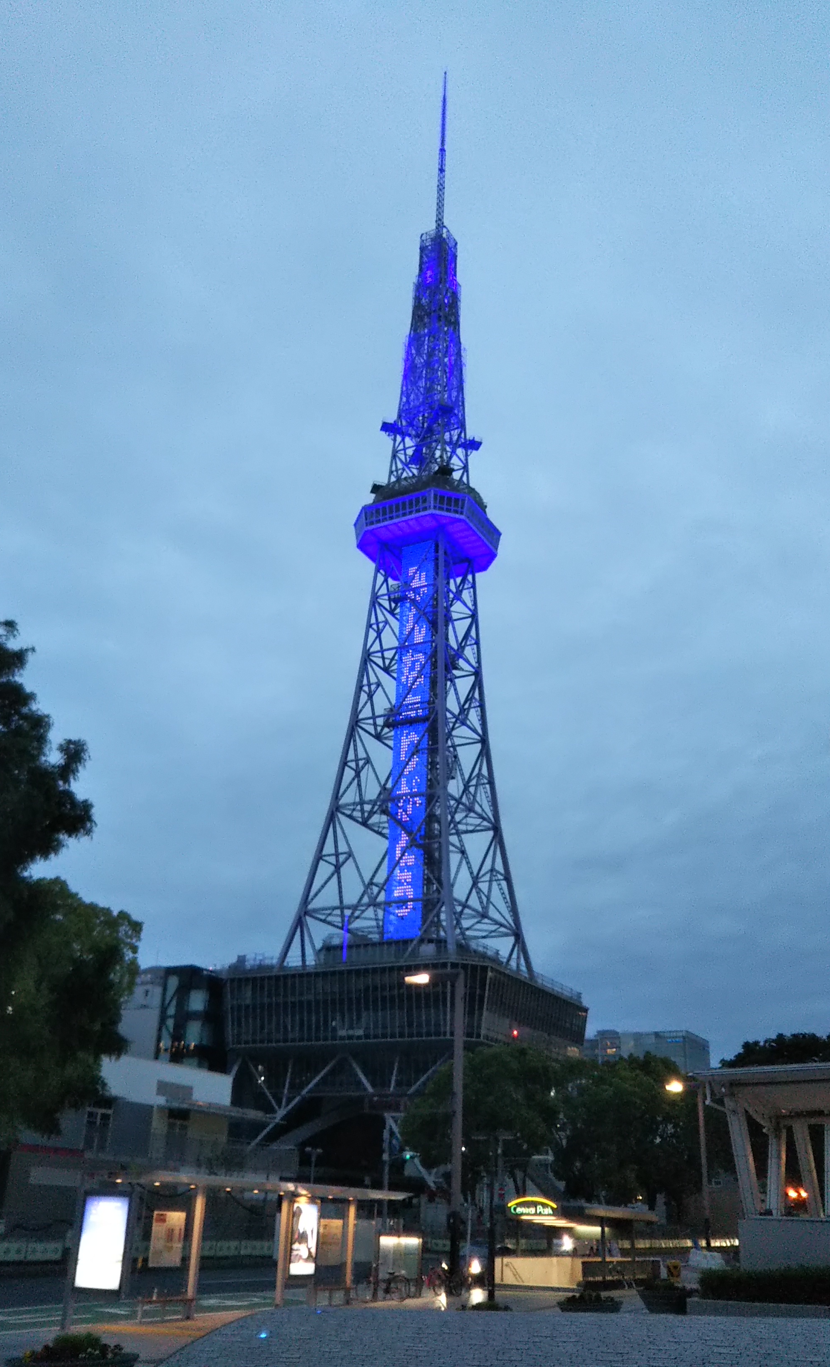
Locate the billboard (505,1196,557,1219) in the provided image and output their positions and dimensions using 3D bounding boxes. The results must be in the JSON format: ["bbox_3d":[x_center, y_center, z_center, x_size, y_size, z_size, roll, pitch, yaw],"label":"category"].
[{"bbox_3d":[4.559,20.352,45.980,2.200,0.800,0.300,-11,-27,27],"label":"billboard"}]

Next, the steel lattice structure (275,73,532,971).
[{"bbox_3d":[2.409,-33.543,170.428,23.000,155.000,23.000,-11,-27,27],"label":"steel lattice structure"}]

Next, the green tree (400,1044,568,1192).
[{"bbox_3d":[4.901,31.881,84.429,12.000,15.700,12.000,2,-24,0],"label":"green tree"}]

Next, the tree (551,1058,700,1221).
[{"bbox_3d":[17.154,36.995,96.606,12.000,17.200,12.000,2,-24,0],"label":"tree"}]

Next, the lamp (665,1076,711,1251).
[{"bbox_3d":[14.549,26.074,63.067,2.100,9.600,0.350,-11,-27,27],"label":"lamp"}]

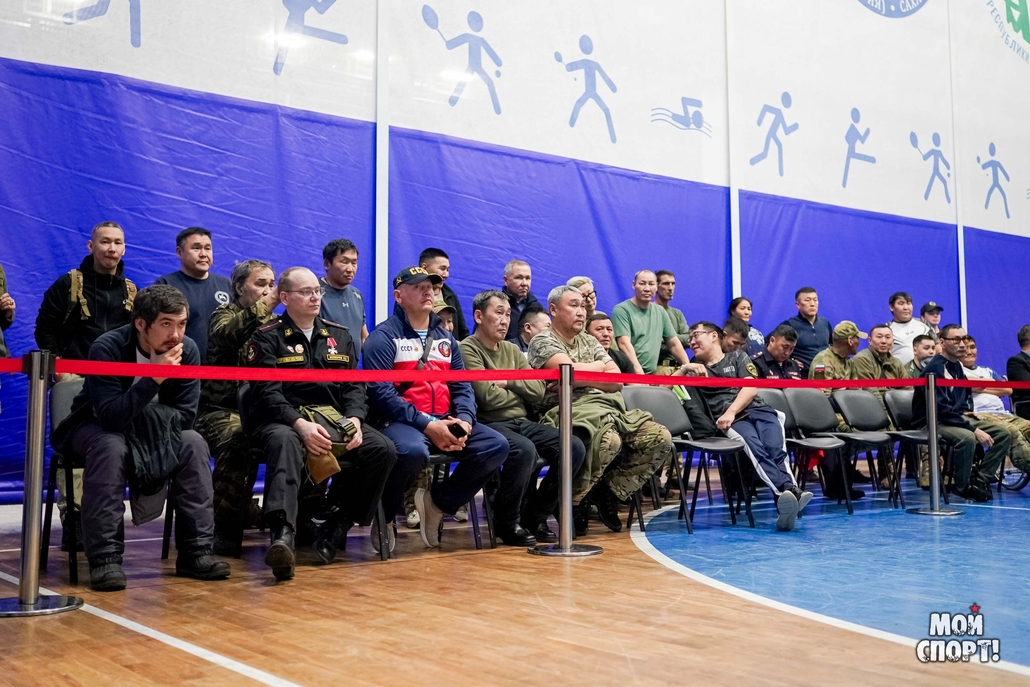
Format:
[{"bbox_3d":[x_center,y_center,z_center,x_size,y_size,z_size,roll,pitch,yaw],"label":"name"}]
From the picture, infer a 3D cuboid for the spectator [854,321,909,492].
[{"bbox_3d":[3.172,0.538,8.670,0.570,1.400,0.750,0,-4,-14],"label":"spectator"}]

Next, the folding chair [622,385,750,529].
[{"bbox_3d":[1.014,0.660,5.858,0.520,0.820,0.570,2,-5,-36],"label":"folding chair"}]

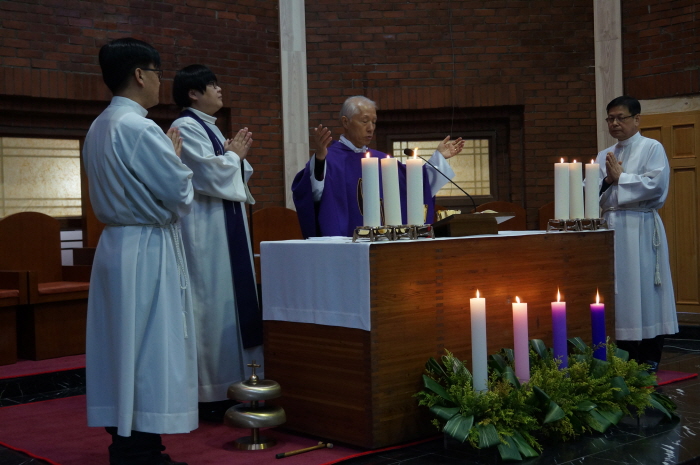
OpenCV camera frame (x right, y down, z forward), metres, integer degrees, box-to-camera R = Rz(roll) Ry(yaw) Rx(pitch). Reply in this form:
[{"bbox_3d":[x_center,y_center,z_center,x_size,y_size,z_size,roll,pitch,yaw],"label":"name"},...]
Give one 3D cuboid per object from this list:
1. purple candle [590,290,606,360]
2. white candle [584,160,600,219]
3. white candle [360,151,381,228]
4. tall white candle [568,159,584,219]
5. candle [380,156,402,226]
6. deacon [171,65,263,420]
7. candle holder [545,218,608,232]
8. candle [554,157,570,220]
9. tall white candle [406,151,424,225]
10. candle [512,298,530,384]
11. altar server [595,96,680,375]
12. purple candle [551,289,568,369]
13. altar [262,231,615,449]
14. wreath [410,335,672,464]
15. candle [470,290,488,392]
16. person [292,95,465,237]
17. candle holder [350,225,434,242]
[{"bbox_3d":[1.241,0.531,4.646,0.068,0.370,0.068,-3,2,-40],"label":"purple candle"},{"bbox_3d":[1.371,-0.237,5.263,0.077,0.321,0.077,-1,2,0],"label":"white candle"},{"bbox_3d":[0.096,-0.185,4.199,0.077,0.321,0.077,-3,1,-41],"label":"white candle"},{"bbox_3d":[1.268,-0.237,5.218,0.077,0.323,0.077,-1,2,0],"label":"tall white candle"},{"bbox_3d":[0.190,-0.189,4.281,0.077,0.324,0.077,-4,3,0],"label":"candle"},{"bbox_3d":[-0.662,0.062,4.700,0.470,1.770,0.500,-1,2,12],"label":"deacon"},{"bbox_3d":[1.274,-0.037,5.227,0.395,0.065,0.130,-2,1,-41],"label":"candle holder"},{"bbox_3d":[1.169,-0.231,5.137,0.079,0.323,0.079,0,0,0],"label":"candle"},{"bbox_3d":[0.307,-0.192,4.384,0.078,0.322,0.078,-1,0,0],"label":"tall white candle"},{"bbox_3d":[0.793,0.526,4.310,0.067,0.417,0.067,-3,2,-40],"label":"candle"},{"bbox_3d":[1.782,0.011,5.859,0.530,1.710,0.430,0,2,36],"label":"altar server"},{"bbox_3d":[0.995,0.490,4.413,0.070,0.358,0.070,-4,2,-41],"label":"purple candle"},{"bbox_3d":[0.530,0.471,4.905,1.830,0.910,0.750,-3,2,-40],"label":"altar"},{"bbox_3d":[0.922,0.720,4.348,1.400,0.380,0.480,-2,1,-41],"label":"wreath"},{"bbox_3d":[0.581,0.511,4.152,0.067,0.465,0.067,-3,2,-40],"label":"candle"},{"bbox_3d":[0.172,0.059,5.394,0.920,1.700,0.520,-3,2,-40],"label":"person"},{"bbox_3d":[0.203,0.007,4.291,0.400,0.068,0.130,-2,1,-41],"label":"candle holder"}]

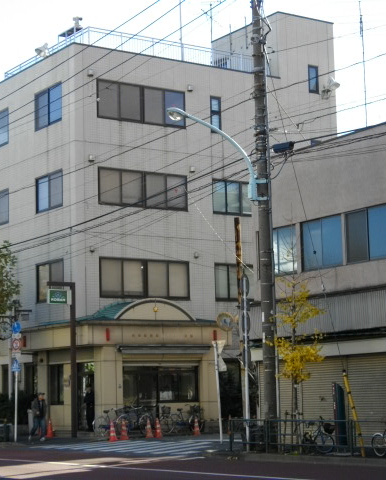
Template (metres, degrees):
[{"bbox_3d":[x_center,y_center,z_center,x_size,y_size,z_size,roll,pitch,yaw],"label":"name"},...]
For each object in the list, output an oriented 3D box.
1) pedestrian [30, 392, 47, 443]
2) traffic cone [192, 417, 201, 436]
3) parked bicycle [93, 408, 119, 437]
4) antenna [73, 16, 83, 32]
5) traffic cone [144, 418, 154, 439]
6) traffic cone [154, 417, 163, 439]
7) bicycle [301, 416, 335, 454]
[{"bbox_3d":[-5.445,6.256,40.400,0.500,1.690,0.520,6,-11,-42],"label":"pedestrian"},{"bbox_3d":[0.126,6.719,41.300,0.340,0.720,0.340,4,-10,-34],"label":"traffic cone"},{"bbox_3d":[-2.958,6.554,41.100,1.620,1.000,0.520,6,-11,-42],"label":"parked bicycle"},{"bbox_3d":[-4.637,-8.704,46.300,0.400,0.620,0.400,4,-9,-34],"label":"antenna"},{"bbox_3d":[-1.509,6.369,38.947,0.360,0.700,0.360,-1,-8,0],"label":"traffic cone"},{"bbox_3d":[-1.155,6.289,38.447,0.360,0.700,0.360,-1,-8,0],"label":"traffic cone"},{"bbox_3d":[3.042,4.749,27.900,0.500,0.920,1.420,2,-9,-25],"label":"bicycle"}]

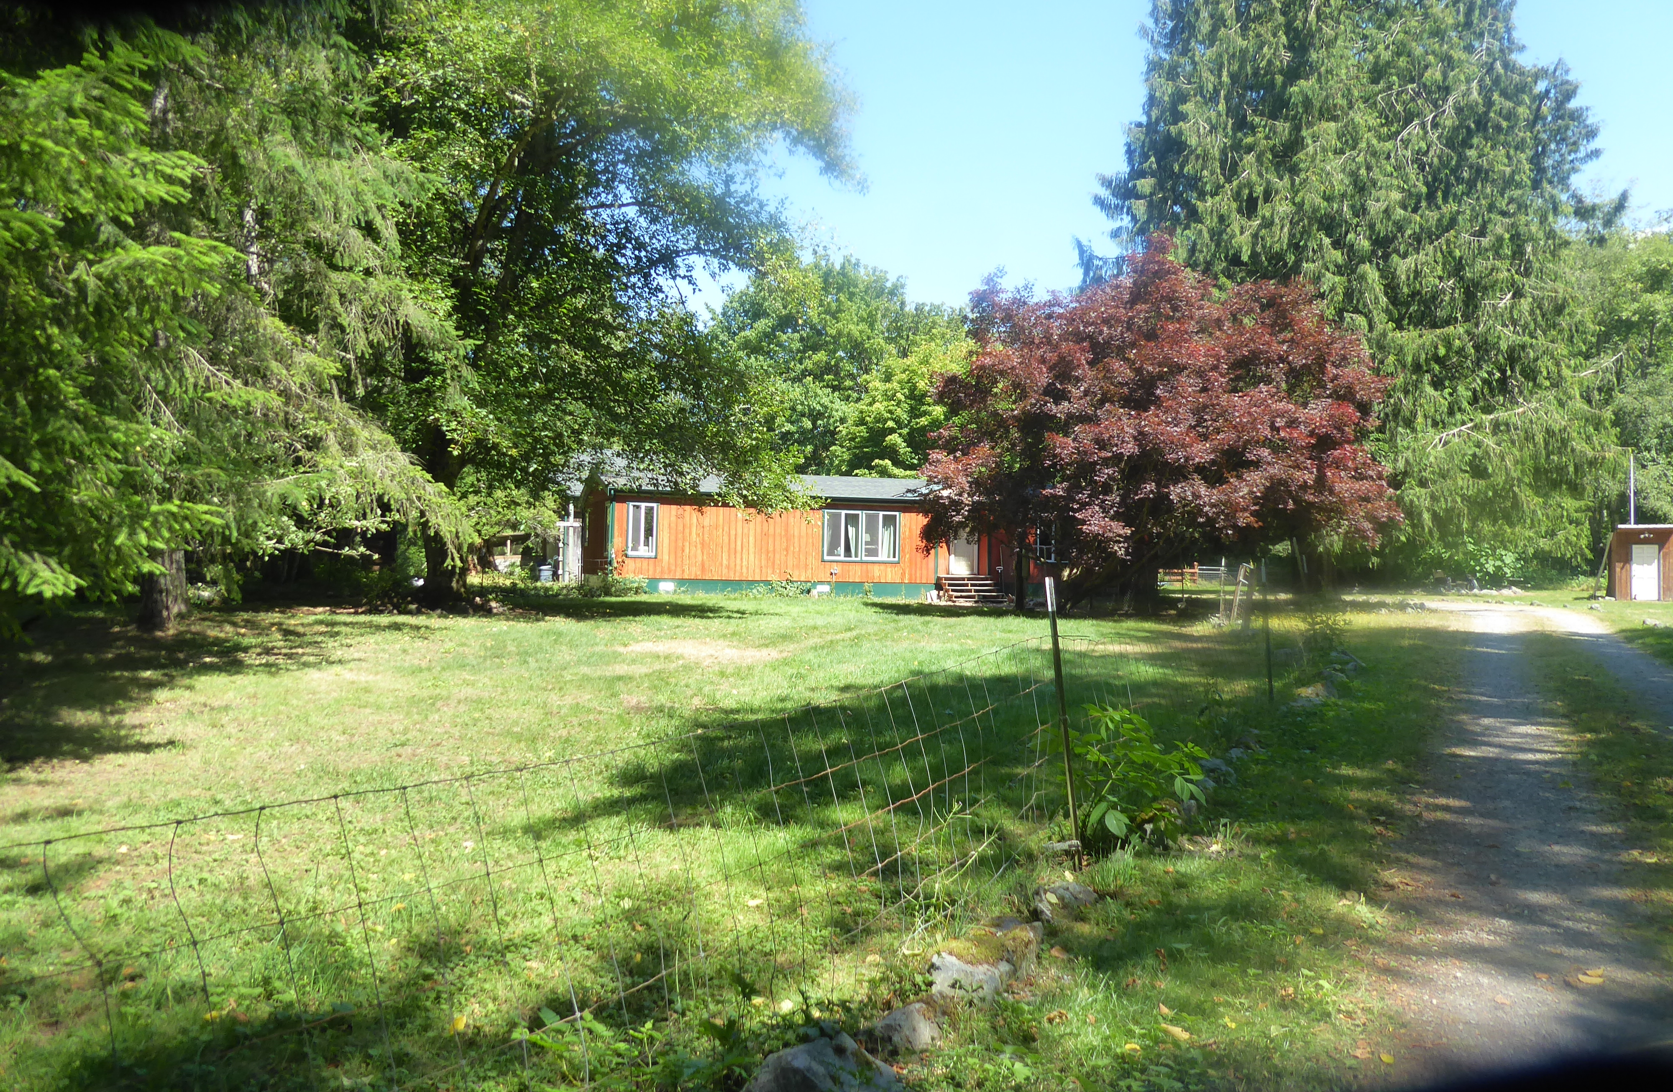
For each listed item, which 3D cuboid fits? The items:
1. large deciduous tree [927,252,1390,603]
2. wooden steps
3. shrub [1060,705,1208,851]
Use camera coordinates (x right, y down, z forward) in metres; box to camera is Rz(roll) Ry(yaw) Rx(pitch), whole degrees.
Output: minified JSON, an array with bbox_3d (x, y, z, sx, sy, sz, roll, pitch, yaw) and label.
[{"bbox_3d":[8.950,-3.300,33.500,13.200,10.300,12.000,1,0,0],"label":"large deciduous tree"},{"bbox_3d":[4.330,1.420,38.350,1.620,0.920,1.450,1,0,-17],"label":"wooden steps"},{"bbox_3d":[1.440,1.060,5.820,0.710,0.710,0.680,1,0,0],"label":"shrub"}]

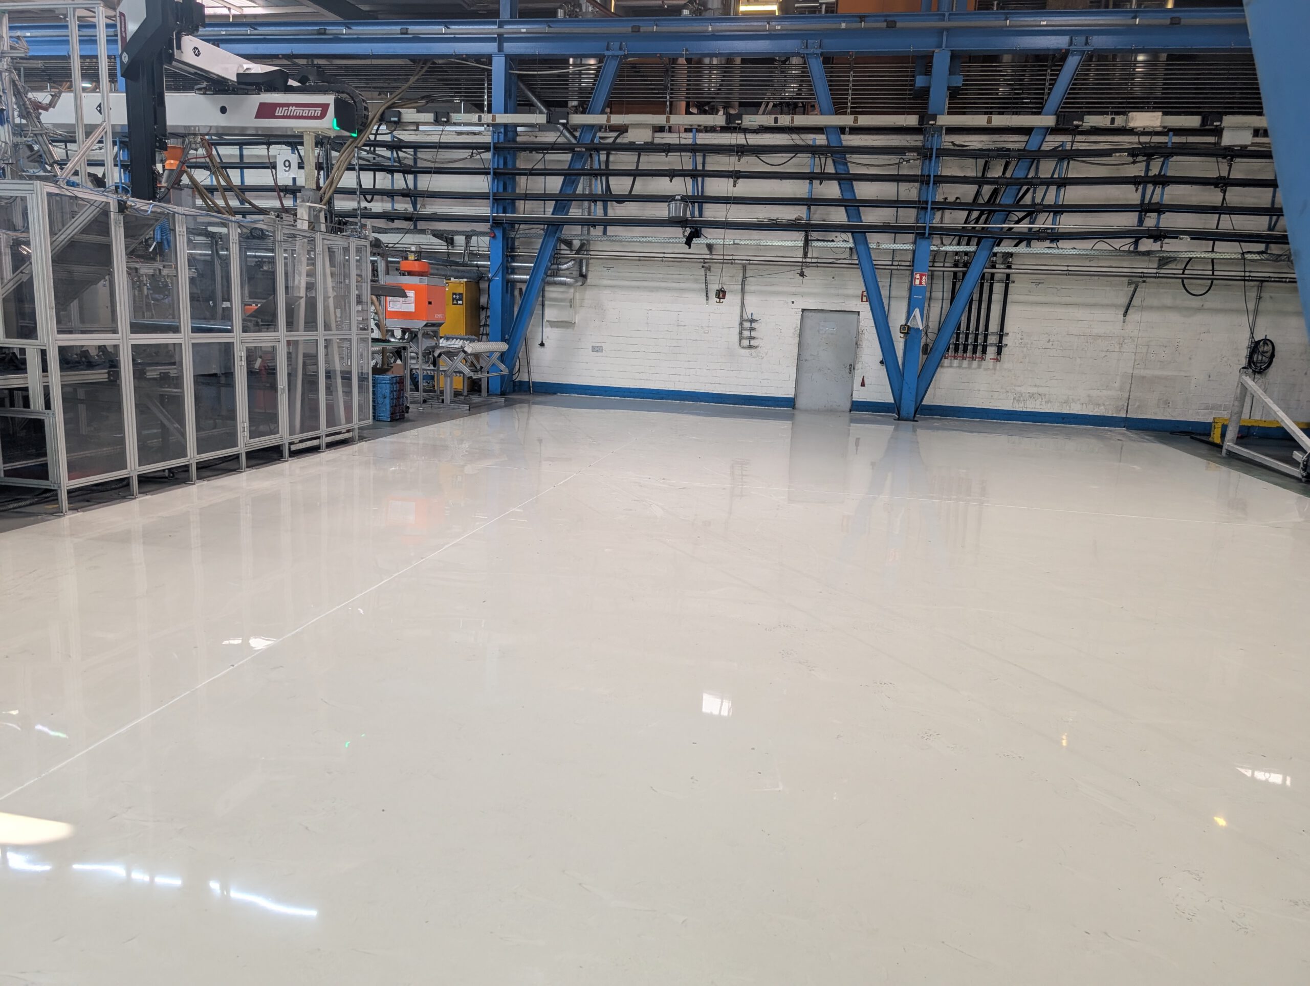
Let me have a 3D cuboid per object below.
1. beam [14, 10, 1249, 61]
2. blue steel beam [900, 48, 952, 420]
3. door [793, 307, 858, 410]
[{"bbox_3d":[-1.735,-8.041,16.075,22.244,0.566,0.308,5,11,10],"label":"beam"},{"bbox_3d":[4.566,-4.268,15.480,0.254,6.038,0.254,5,11,10],"label":"blue steel beam"},{"bbox_3d":[3.161,-2.432,16.779,1.040,1.819,0.080,5,11,10],"label":"door"}]

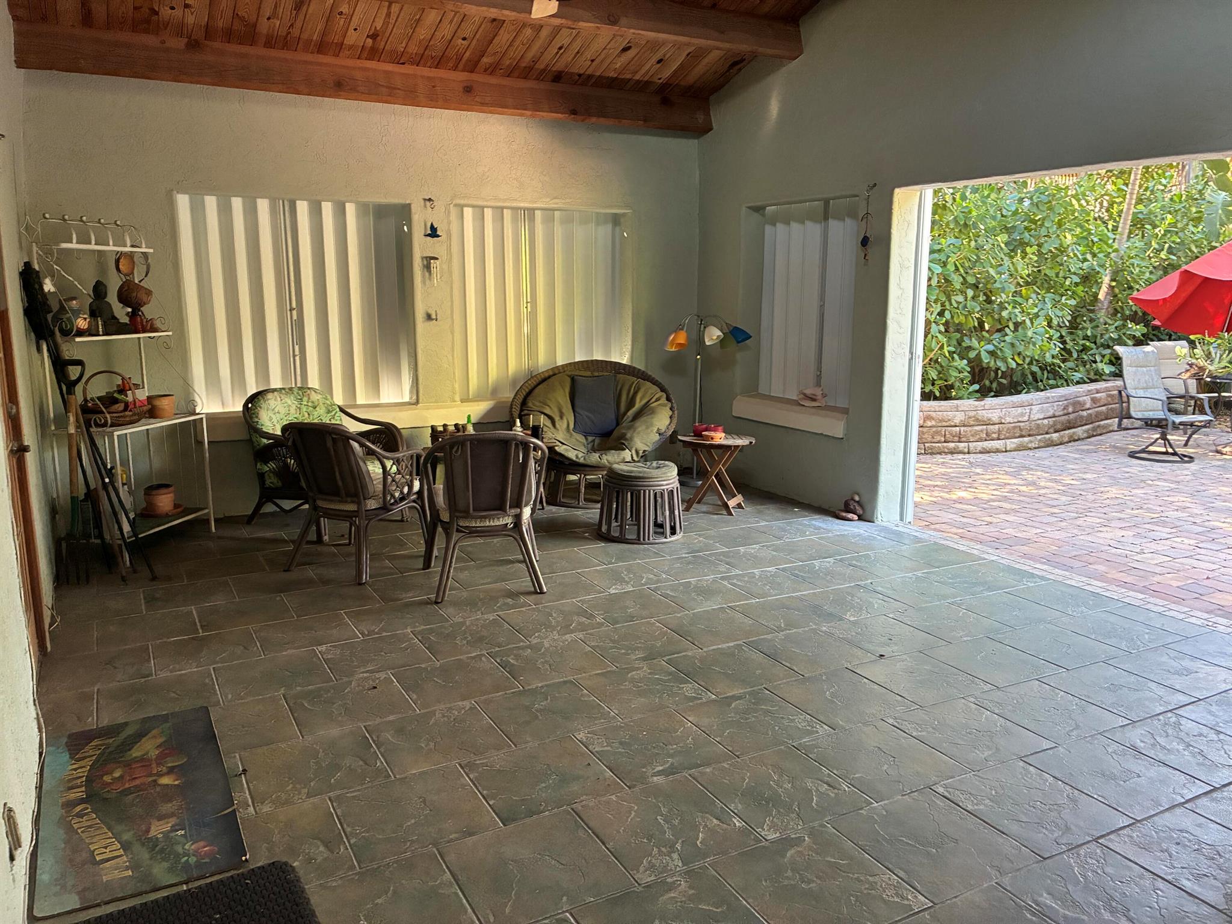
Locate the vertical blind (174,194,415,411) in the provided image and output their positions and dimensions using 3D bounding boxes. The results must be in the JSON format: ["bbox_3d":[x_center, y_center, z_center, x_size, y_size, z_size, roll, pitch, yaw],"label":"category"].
[{"bbox_3d":[-2.097,-1.052,6.232,1.470,1.380,0.080,-6,12,-28],"label":"vertical blind"}]

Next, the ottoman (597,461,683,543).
[{"bbox_3d":[0.161,0.219,5.748,0.540,0.440,0.540,0,11,-2],"label":"ottoman"}]

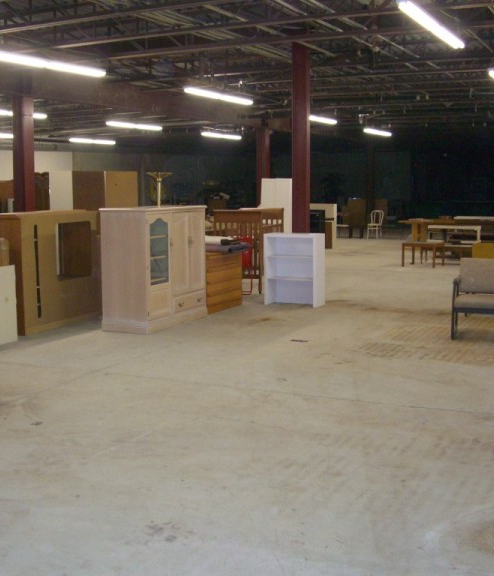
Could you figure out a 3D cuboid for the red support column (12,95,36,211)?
[{"bbox_3d":[-3.268,-1.336,12.428,0.220,2.972,0.220,3,8,26],"label":"red support column"}]

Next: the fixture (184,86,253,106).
[{"bbox_3d":[-0.444,-3.243,14.305,0.140,0.100,2.440,3,8,26],"label":"fixture"}]

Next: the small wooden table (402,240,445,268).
[{"bbox_3d":[3.668,-0.699,17.490,0.680,0.490,0.700,3,8,26],"label":"small wooden table"}]

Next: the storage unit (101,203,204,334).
[{"bbox_3d":[-1.085,-0.260,10.182,0.600,1.400,1.480,3,8,24],"label":"storage unit"}]

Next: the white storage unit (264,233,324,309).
[{"bbox_3d":[0.675,-0.253,11.865,0.770,0.990,0.370,3,8,24],"label":"white storage unit"}]

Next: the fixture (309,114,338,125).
[{"bbox_3d":[1.523,-3.660,18.175,0.140,0.100,2.420,3,8,26],"label":"fixture"}]

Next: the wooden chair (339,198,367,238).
[{"bbox_3d":[3.504,-2.226,27.430,0.650,1.200,0.650,5,8,35],"label":"wooden chair"}]

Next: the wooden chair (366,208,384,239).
[{"bbox_3d":[4.169,-2.055,27.249,0.420,0.880,0.500,3,8,28],"label":"wooden chair"}]

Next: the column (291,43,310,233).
[{"bbox_3d":[0.773,-1.691,12.185,0.200,3.770,0.200,3,8,26],"label":"column"}]

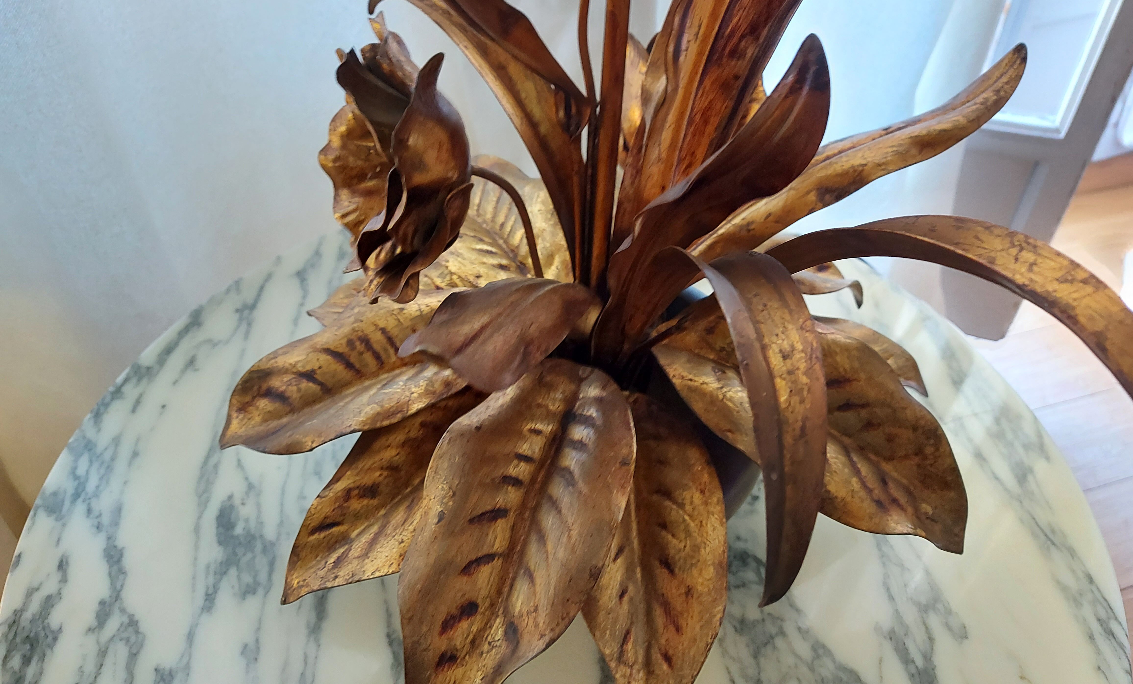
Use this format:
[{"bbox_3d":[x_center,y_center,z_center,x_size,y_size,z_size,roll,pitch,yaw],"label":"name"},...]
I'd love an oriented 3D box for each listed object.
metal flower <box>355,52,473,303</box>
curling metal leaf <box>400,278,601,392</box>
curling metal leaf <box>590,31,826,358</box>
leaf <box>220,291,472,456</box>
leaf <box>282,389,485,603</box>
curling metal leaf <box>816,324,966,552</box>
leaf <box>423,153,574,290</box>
[{"bbox_3d":[-0.087,-0.094,0.448,0.065,0.122,0.099,15,29,2],"label":"metal flower"},{"bbox_3d":[-0.035,-0.007,0.436,0.119,0.036,0.066,-13,64,-8],"label":"curling metal leaf"},{"bbox_3d":[0.076,-0.073,0.428,0.037,0.214,0.082,20,17,-38],"label":"curling metal leaf"},{"bbox_3d":[-0.122,0.012,0.494,0.216,0.034,0.098,-18,58,4],"label":"leaf"},{"bbox_3d":[-0.092,0.077,0.450,0.188,0.034,0.082,-42,67,-12],"label":"leaf"},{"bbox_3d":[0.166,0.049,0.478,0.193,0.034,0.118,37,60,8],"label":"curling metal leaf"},{"bbox_3d":[-0.057,-0.080,0.564,0.176,0.034,0.123,35,74,33],"label":"leaf"}]

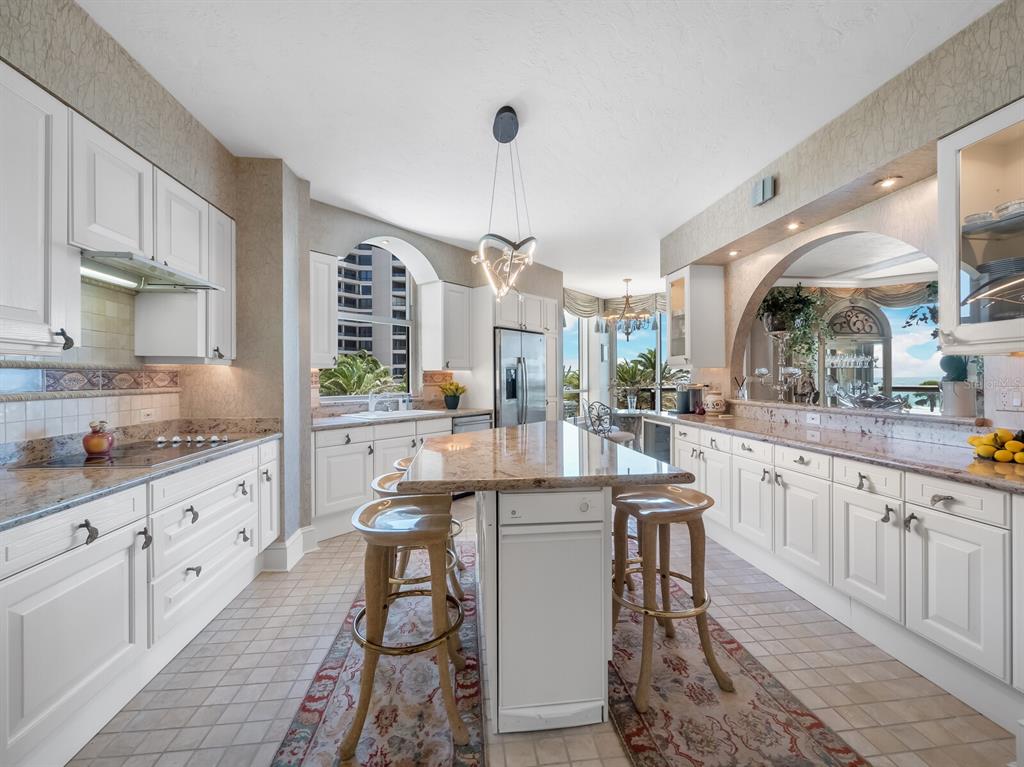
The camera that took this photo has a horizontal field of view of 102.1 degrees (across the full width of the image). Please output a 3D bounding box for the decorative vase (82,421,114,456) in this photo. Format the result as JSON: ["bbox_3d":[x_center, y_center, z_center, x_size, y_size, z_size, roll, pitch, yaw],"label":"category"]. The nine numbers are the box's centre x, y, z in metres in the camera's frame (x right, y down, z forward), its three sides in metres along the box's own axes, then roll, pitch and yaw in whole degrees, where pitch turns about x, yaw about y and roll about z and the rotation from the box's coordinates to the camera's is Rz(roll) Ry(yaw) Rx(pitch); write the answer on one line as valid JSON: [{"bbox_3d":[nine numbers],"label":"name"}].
[{"bbox_3d":[-2.114,0.283,2.116,0.110,0.165,0.110,0,0,-7],"label":"decorative vase"}]

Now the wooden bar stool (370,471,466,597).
[{"bbox_3d":[-0.484,0.873,2.135,0.448,0.730,0.448,0,0,-7],"label":"wooden bar stool"}]

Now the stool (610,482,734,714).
[{"bbox_3d":[0.647,0.879,1.813,0.448,0.727,0.448,0,0,-17],"label":"stool"}]

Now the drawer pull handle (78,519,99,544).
[{"bbox_3d":[-1.460,0.503,1.428,0.035,0.090,0.045,0,0,-7],"label":"drawer pull handle"}]

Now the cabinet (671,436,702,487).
[{"bbox_3d":[1.764,0.797,3.619,0.500,0.555,0.395,0,0,-7],"label":"cabinet"}]

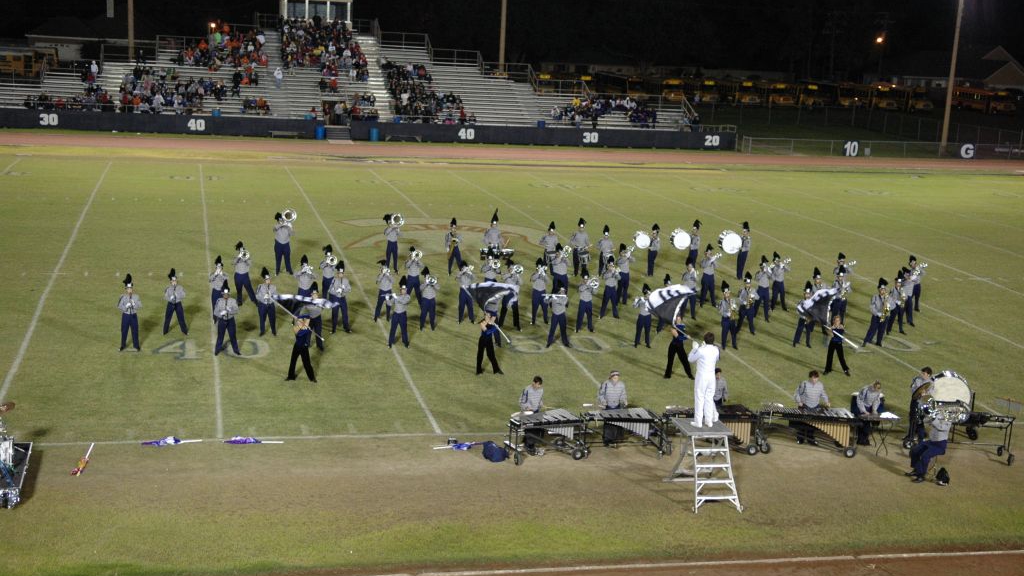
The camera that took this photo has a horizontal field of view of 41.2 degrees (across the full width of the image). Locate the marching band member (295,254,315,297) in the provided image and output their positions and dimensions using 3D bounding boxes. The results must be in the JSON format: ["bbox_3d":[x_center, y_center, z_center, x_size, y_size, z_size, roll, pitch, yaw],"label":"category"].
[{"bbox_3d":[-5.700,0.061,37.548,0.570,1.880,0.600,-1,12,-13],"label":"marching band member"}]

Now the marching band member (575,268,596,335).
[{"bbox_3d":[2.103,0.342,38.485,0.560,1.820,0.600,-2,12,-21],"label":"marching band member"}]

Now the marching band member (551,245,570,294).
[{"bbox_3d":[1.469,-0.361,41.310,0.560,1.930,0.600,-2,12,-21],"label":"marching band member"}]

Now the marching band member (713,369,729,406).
[{"bbox_3d":[4.396,2.539,29.381,0.520,1.610,0.400,3,11,-2],"label":"marching band member"}]

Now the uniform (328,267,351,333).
[{"bbox_3d":[-4.565,0.232,36.643,0.580,1.950,0.470,0,12,-13],"label":"uniform"}]

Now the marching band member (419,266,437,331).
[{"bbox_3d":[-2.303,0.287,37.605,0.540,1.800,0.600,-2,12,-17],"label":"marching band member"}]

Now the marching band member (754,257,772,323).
[{"bbox_3d":[7.596,0.006,41.186,0.550,1.970,0.460,-2,12,-23],"label":"marching band member"}]

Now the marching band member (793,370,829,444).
[{"bbox_3d":[6.465,2.595,29.497,0.700,1.670,0.500,2,11,-4],"label":"marching band member"}]

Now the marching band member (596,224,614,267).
[{"bbox_3d":[3.206,-1.319,46.756,0.560,1.780,0.460,0,12,-13],"label":"marching band member"}]

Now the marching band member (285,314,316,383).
[{"bbox_3d":[-4.995,1.414,32.280,0.700,1.580,0.500,-1,12,-13],"label":"marching band member"}]

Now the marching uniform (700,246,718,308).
[{"bbox_3d":[6.167,-0.398,42.792,0.550,1.940,0.460,-3,13,-27],"label":"marching uniform"}]

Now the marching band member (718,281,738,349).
[{"bbox_3d":[5.984,0.747,37.519,0.520,1.890,0.520,-1,12,-13],"label":"marching band member"}]

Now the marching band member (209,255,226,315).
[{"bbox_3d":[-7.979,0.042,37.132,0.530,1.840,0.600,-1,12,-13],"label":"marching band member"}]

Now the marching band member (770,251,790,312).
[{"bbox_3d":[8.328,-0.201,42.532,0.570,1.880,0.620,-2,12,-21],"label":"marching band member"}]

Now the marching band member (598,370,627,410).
[{"bbox_3d":[2.111,2.545,28.617,0.570,1.660,0.420,3,11,-3],"label":"marching band member"}]

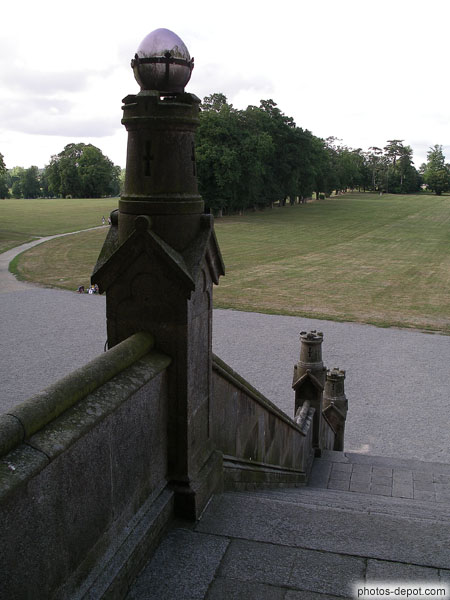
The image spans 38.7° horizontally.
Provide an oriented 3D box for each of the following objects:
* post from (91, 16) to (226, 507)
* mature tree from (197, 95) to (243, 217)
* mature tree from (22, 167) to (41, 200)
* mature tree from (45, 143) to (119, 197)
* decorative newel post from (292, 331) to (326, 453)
[{"bbox_3d":[-0.322,-0.132,3.253,0.530,2.350,0.530,3,10,13],"label":"post"},{"bbox_3d":[-3.021,-35.167,155.000,14.502,28.133,14.502,1,10,0],"label":"mature tree"},{"bbox_3d":[-93.537,-56.799,310.000,8.701,15.005,8.701,1,10,0],"label":"mature tree"},{"bbox_3d":[-66.661,-60.580,300.000,35.553,25.411,31.998,1,10,0],"label":"mature tree"},{"bbox_3d":[1.425,1.548,10.775,0.530,2.060,0.530,3,10,13],"label":"decorative newel post"}]

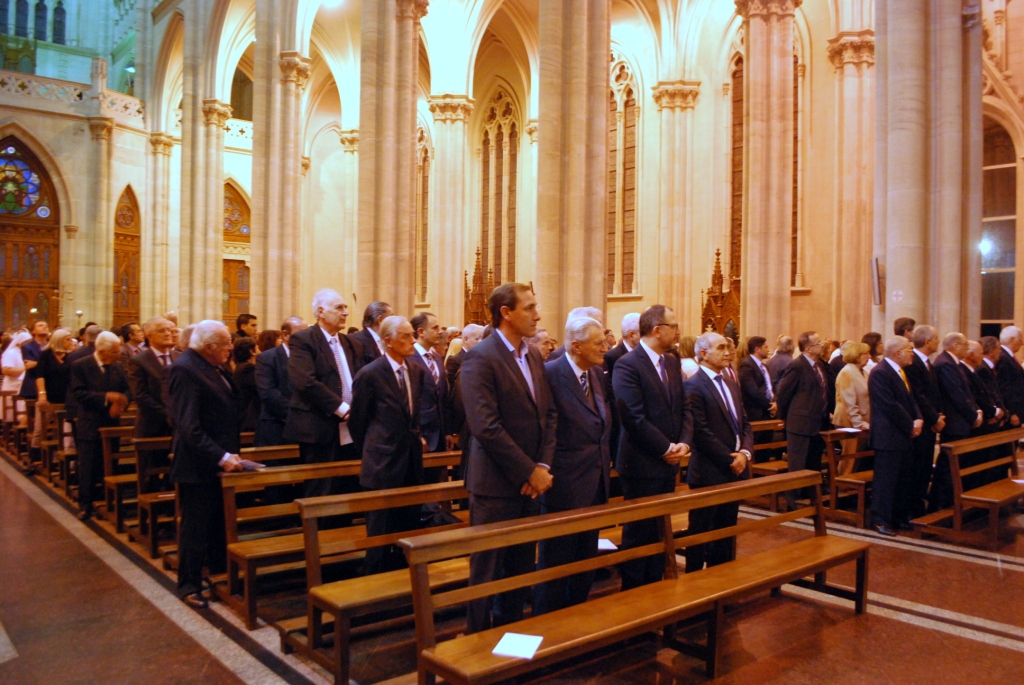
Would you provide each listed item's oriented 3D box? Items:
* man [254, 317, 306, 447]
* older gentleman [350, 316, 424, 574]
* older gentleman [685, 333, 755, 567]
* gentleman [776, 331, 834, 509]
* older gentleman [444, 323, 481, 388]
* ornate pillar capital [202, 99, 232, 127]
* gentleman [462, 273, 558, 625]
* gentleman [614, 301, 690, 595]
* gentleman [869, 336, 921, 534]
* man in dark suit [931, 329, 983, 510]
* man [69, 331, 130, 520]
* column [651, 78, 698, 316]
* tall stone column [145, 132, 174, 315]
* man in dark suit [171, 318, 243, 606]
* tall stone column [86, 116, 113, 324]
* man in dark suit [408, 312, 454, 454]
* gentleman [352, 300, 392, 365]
[{"bbox_3d":[-1.711,0.686,5.799,0.370,1.750,0.530,0,-1,44],"label":"man"},{"bbox_3d":[-0.717,0.704,4.413,0.360,1.705,0.480,0,-1,38],"label":"older gentleman"},{"bbox_3d":[1.289,0.766,4.827,0.480,1.655,0.370,2,-1,-38],"label":"older gentleman"},{"bbox_3d":[2.827,0.775,7.353,0.550,1.762,0.420,2,-1,-44],"label":"gentleman"},{"bbox_3d":[-0.403,0.713,7.018,0.370,1.774,0.530,0,-1,44],"label":"older gentleman"},{"bbox_3d":[-13.569,-10.549,35.297,1.300,1.270,1.250,2,-1,-41],"label":"ornate pillar capital"},{"bbox_3d":[-0.024,0.633,3.664,0.370,1.845,0.510,0,-1,39],"label":"gentleman"},{"bbox_3d":[0.812,0.683,4.445,0.400,1.795,0.540,0,-1,44],"label":"gentleman"},{"bbox_3d":[3.320,0.801,6.669,0.530,1.706,0.370,2,-1,-44],"label":"gentleman"},{"bbox_3d":[4.414,0.793,7.644,0.540,1.786,0.400,2,-1,-44],"label":"man in dark suit"},{"bbox_3d":[-3.658,0.723,6.779,0.420,1.641,0.540,0,-1,31],"label":"man"},{"bbox_3d":[6.786,-4.407,31.994,1.200,13.000,1.400,2,-1,-41],"label":"column"},{"bbox_3d":[-18.753,-4.676,40.806,1.250,13.000,1.000,2,-1,-41],"label":"tall stone column"},{"bbox_3d":[-1.886,0.702,4.729,0.430,1.680,0.480,1,-1,22],"label":"man in dark suit"},{"bbox_3d":[-20.634,-4.742,38.392,1.050,13.000,0.850,2,-1,-41],"label":"tall stone column"},{"bbox_3d":[-0.639,0.683,5.473,0.530,1.780,0.360,2,-1,-44],"label":"man in dark suit"},{"bbox_3d":[-1.015,0.632,5.580,0.350,1.875,0.500,0,-1,30],"label":"gentleman"}]

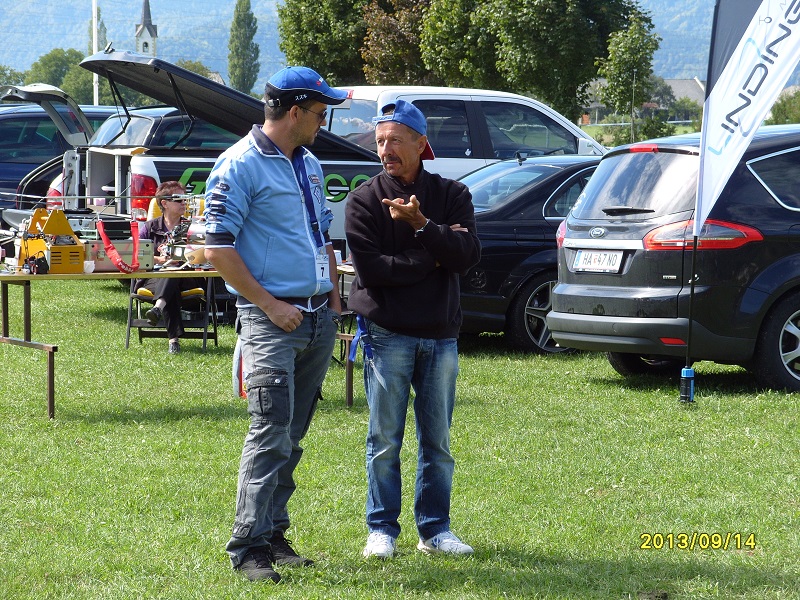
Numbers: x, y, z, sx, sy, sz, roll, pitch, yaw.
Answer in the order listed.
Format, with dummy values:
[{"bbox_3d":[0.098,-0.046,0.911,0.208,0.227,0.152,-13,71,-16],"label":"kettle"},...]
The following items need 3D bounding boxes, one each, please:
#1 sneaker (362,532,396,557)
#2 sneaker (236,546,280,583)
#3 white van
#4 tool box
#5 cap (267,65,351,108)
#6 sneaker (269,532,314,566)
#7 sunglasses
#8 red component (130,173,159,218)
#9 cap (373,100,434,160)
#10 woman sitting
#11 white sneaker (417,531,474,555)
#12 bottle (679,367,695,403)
[{"bbox_3d":[-0.075,0.927,11.170,0.105,0.110,0.290,0,3,10],"label":"sneaker"},{"bbox_3d":[-0.514,0.955,10.600,0.110,0.105,0.300,-2,4,-28],"label":"sneaker"},{"bbox_3d":[-0.086,-0.896,26.056,5.700,2.000,2.000,-2,4,-29],"label":"white van"},{"bbox_3d":[-1.639,-0.258,17.350,0.395,0.180,0.280,-1,3,-8],"label":"tool box"},{"bbox_3d":[-0.341,-0.774,10.780,0.285,0.150,0.185,4,2,-15],"label":"cap"},{"bbox_3d":[-0.422,0.919,10.900,0.110,0.105,0.295,-3,4,-42],"label":"sneaker"},{"bbox_3d":[-0.324,-0.678,10.780,0.145,0.050,0.140,9,1,-14],"label":"sunglasses"},{"bbox_3d":[-2.064,-0.844,23.900,0.170,0.400,0.200,-2,4,-29],"label":"red component"},{"bbox_3d":[0.013,-0.645,11.250,0.180,0.150,0.270,2,-18,36],"label":"cap"},{"bbox_3d":[-1.676,-0.245,21.600,0.540,1.280,0.780,-1,3,-12],"label":"woman sitting"},{"bbox_3d":[0.169,0.926,11.250,0.105,0.105,0.285,-3,4,-44],"label":"white sneaker"},{"bbox_3d":[1.683,0.498,17.350,0.080,0.225,0.080,0,3,0],"label":"bottle"}]

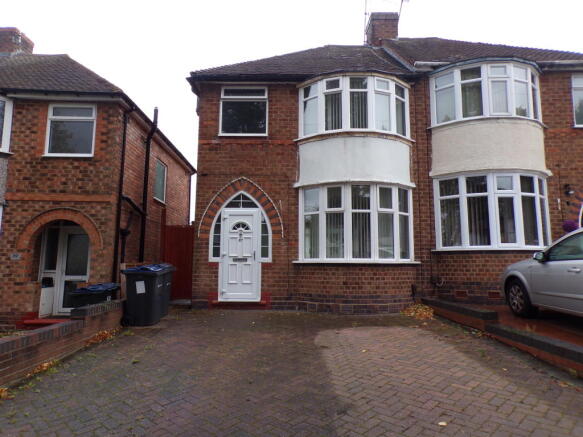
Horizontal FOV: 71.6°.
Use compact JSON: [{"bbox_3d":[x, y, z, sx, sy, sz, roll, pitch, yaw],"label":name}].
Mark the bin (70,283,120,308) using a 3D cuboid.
[{"bbox_3d":[-3.800,1.850,7.760,0.730,1.070,0.580,0,-8,0],"label":"bin"}]

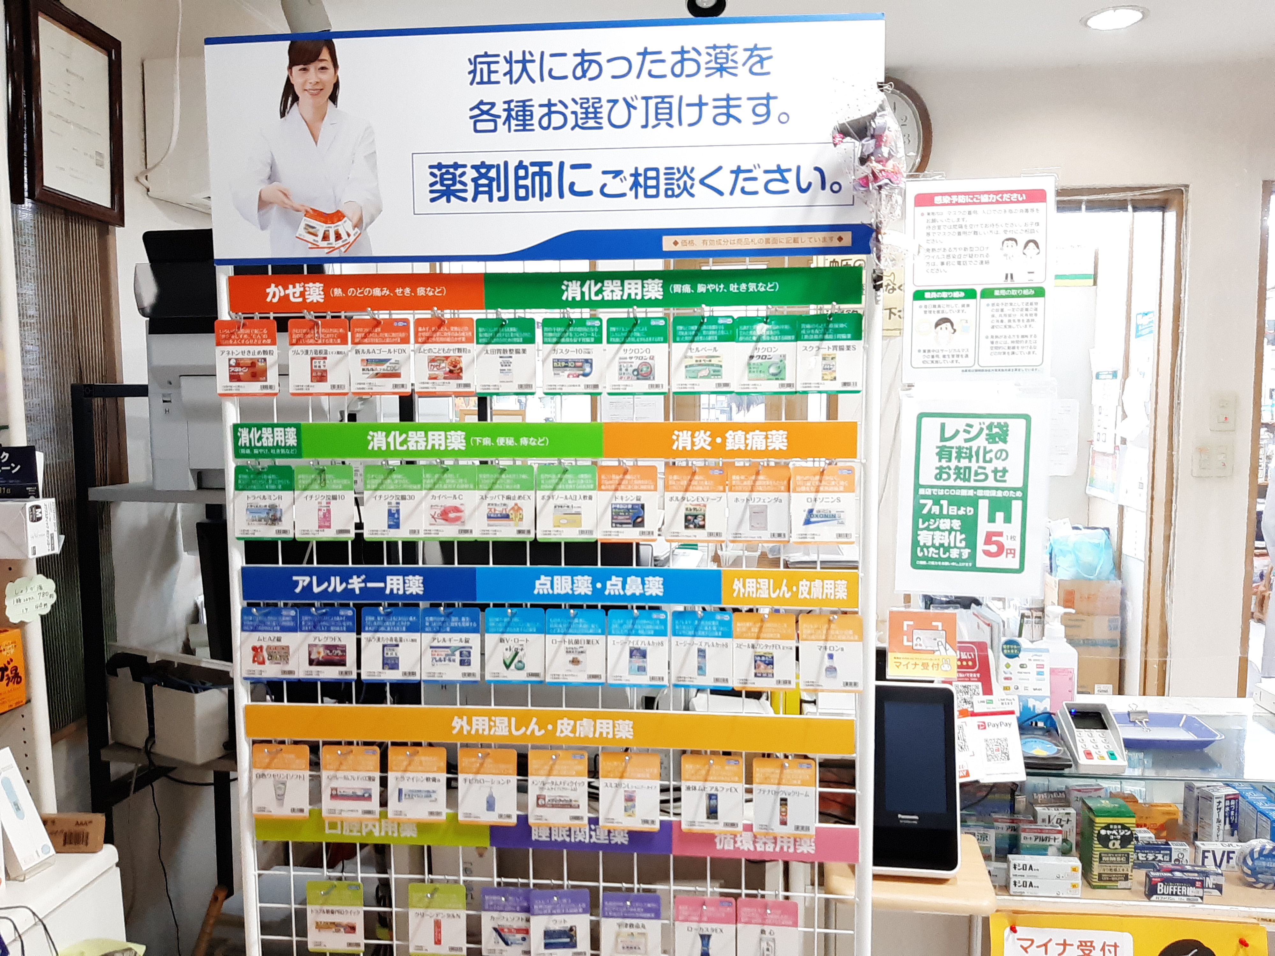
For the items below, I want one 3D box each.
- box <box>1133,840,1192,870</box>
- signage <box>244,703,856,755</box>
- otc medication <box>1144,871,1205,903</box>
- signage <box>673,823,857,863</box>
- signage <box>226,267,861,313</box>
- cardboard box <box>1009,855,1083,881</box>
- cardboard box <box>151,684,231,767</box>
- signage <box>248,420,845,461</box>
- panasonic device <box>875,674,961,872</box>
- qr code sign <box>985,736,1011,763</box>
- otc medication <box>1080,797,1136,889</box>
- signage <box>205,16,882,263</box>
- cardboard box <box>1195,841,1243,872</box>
[{"bbox_3d":[0.849,0.617,1.568,0.097,0.037,0.024,0,5,5],"label":"box"},{"bbox_3d":[-0.132,0.348,1.328,0.853,0.047,0.005,0,5,5],"label":"signage"},{"bbox_3d":[0.820,0.626,1.466,0.078,0.036,0.023,0,5,5],"label":"otc medication"},{"bbox_3d":[0.176,0.501,1.320,0.254,0.049,0.008,0,5,5],"label":"signage"},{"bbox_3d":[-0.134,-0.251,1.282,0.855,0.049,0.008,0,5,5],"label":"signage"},{"bbox_3d":[0.628,0.603,1.480,0.106,0.027,0.022,0,5,5],"label":"cardboard box"},{"bbox_3d":[-0.864,0.469,1.864,0.133,0.133,0.077,3,6,30],"label":"cardboard box"},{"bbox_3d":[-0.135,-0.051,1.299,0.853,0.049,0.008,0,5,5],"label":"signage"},{"bbox_3d":[0.408,0.435,1.442,0.130,0.280,0.120,1,5,9],"label":"panasonic device"},{"bbox_3d":[0.539,0.407,1.432,0.035,0.035,0.003,-4,-13,0],"label":"qr code sign"},{"bbox_3d":[0.784,0.611,1.598,0.062,0.128,0.062,0,5,6],"label":"otc medication"},{"bbox_3d":[-0.136,-0.441,1.265,0.895,0.301,0.006,0,5,5],"label":"signage"},{"bbox_3d":[0.954,0.618,1.562,0.081,0.036,0.024,0,5,5],"label":"cardboard box"}]

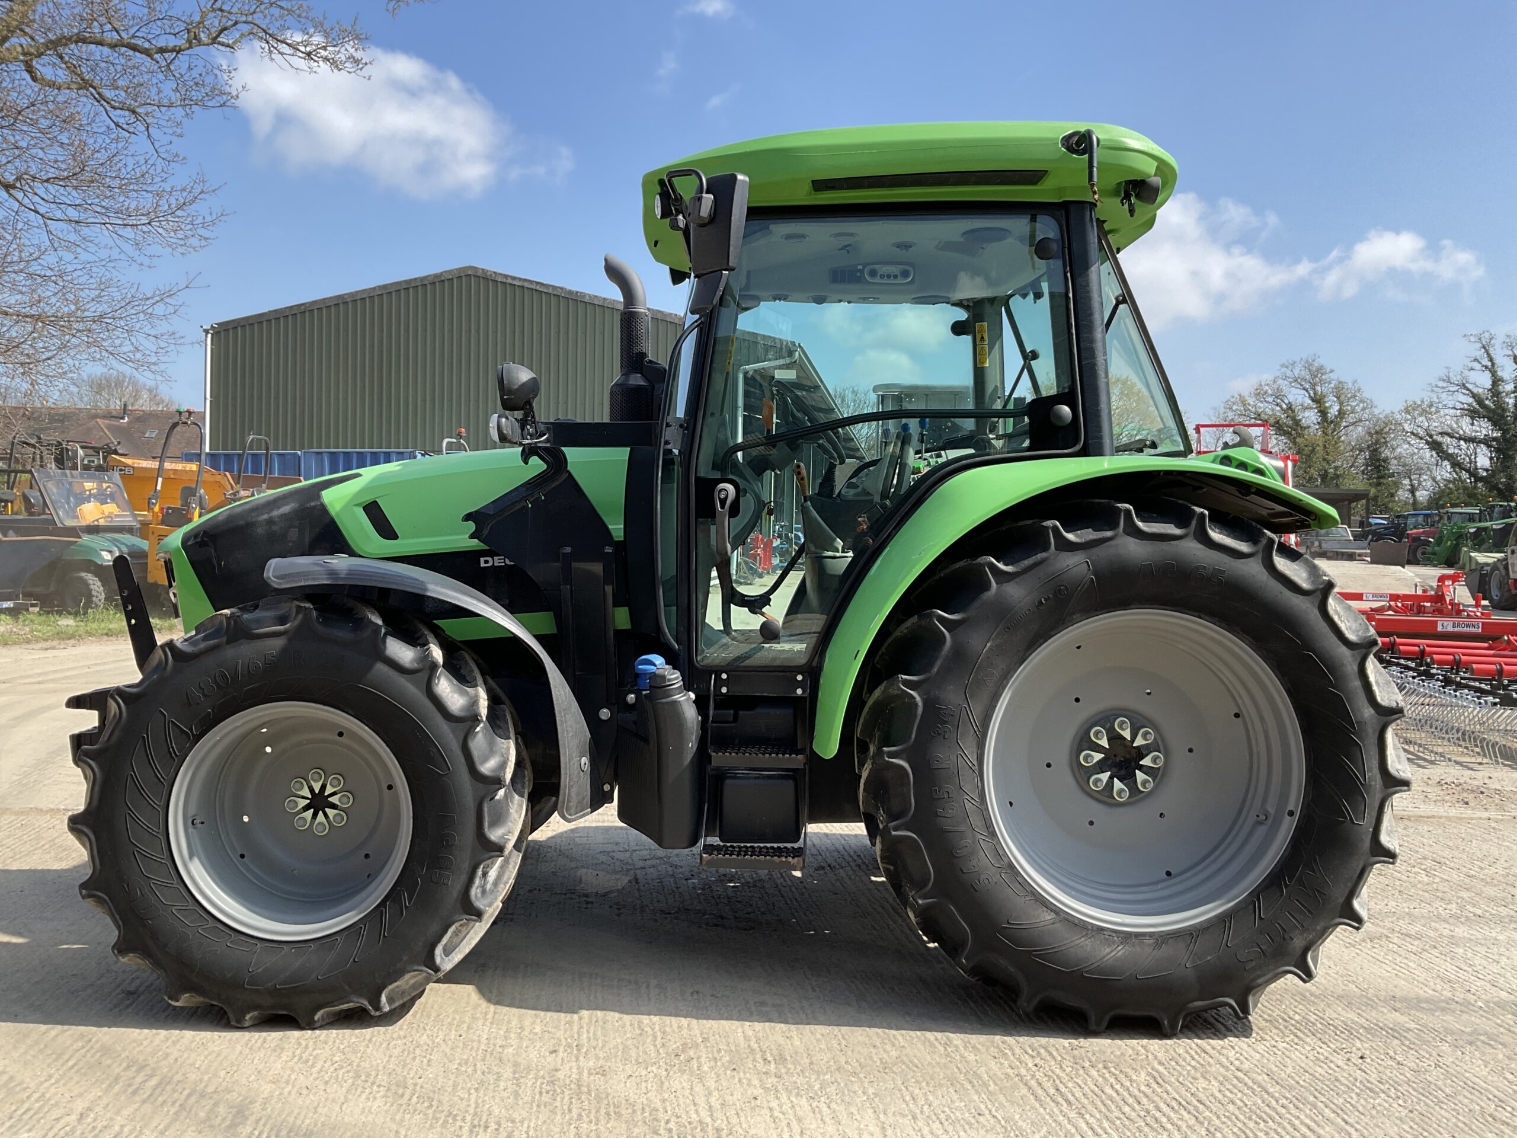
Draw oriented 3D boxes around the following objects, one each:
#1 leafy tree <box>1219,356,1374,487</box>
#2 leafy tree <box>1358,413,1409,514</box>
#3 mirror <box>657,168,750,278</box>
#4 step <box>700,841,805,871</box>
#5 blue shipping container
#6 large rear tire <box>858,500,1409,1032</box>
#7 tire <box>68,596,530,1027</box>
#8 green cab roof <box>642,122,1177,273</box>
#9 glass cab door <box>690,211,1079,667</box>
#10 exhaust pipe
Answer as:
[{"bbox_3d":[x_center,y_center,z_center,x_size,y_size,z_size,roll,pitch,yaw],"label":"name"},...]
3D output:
[{"bbox_3d":[36.371,-7.739,86.000,9.800,13.000,9.500,1,2,0],"label":"leafy tree"},{"bbox_3d":[40.830,-5.457,83.000,3.300,9.300,3.300,1,2,0],"label":"leafy tree"},{"bbox_3d":[-0.154,-1.015,3.720,0.190,0.320,0.220,0,2,-37],"label":"mirror"},{"bbox_3d":[-0.016,0.852,3.780,0.310,0.060,0.170,1,2,-1],"label":"step"},{"bbox_3d":[-10.285,-1.357,29.543,5.500,2.650,2.440,1,2,-9],"label":"blue shipping container"},{"bbox_3d":[1.092,0.552,3.829,1.550,1.530,0.550,1,2,-1],"label":"large rear tire"},{"bbox_3d":[-1.301,0.676,3.714,1.220,1.200,0.480,1,2,-3],"label":"tire"},{"bbox_3d":[0.475,-1.255,4.670,1.760,0.450,1.520,1,2,-1],"label":"green cab roof"},{"bbox_3d":[0.393,-0.397,3.920,1.180,1.380,0.140,1,2,-1],"label":"glass cab door"},{"bbox_3d":[-0.521,-0.925,5.150,0.200,0.720,0.170,1,2,-1],"label":"exhaust pipe"}]

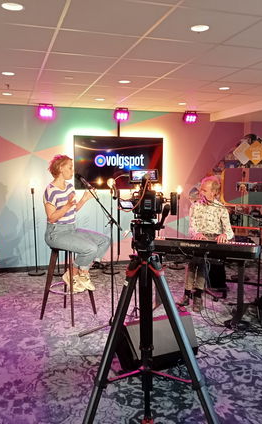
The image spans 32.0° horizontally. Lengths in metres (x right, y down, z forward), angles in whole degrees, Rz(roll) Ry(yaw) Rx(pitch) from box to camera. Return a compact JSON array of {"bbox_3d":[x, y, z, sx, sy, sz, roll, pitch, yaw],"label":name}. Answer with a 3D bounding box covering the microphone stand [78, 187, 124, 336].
[{"bbox_3d":[-0.176,0.390,3.853,0.540,1.240,0.520,2,5,17],"label":"microphone stand"}]

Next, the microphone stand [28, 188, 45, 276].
[{"bbox_3d":[-1.258,0.256,6.075,0.250,1.162,0.250,-1,5,-18],"label":"microphone stand"}]

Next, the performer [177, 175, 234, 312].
[{"bbox_3d":[0.769,0.299,4.671,0.520,1.310,0.740,2,5,21],"label":"performer"}]

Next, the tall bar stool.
[{"bbox_3d":[-0.613,0.697,4.499,0.440,0.680,0.440,3,6,29],"label":"tall bar stool"}]

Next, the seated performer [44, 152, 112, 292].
[{"bbox_3d":[-0.528,0.115,4.423,0.660,1.340,0.470,2,5,18],"label":"seated performer"}]

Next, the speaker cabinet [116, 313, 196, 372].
[{"bbox_3d":[0.209,0.970,3.584,0.600,0.305,0.370,-2,6,-29],"label":"speaker cabinet"}]

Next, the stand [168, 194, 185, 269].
[{"bbox_3d":[0.713,0.269,6.863,0.260,1.153,0.260,1,5,6],"label":"stand"}]

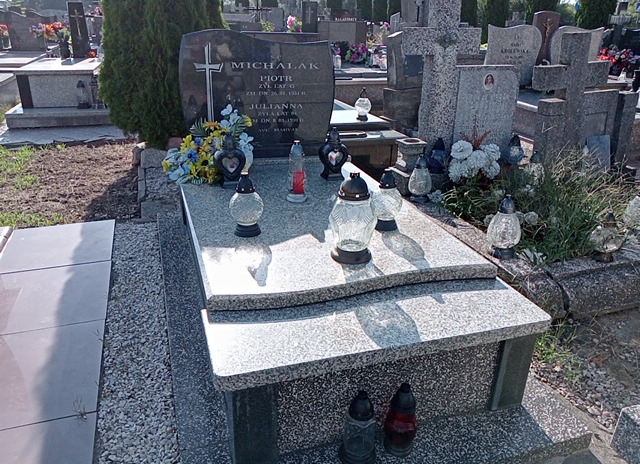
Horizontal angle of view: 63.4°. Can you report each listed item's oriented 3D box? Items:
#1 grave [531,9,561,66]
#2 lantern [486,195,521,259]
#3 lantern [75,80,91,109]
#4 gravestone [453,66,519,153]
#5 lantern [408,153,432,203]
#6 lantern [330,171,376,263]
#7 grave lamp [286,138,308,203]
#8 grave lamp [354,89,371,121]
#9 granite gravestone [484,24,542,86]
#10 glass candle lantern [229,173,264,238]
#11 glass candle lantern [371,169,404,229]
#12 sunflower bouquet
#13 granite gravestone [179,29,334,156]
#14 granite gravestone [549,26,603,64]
[{"bbox_3d":[2.755,-2.268,6.406,0.340,0.850,0.090,-6,24,-17],"label":"grave"},{"bbox_3d":[0.745,-0.025,2.076,0.134,0.257,0.134,-5,22,-17],"label":"lantern"},{"bbox_3d":[-2.423,-1.402,5.273,0.148,0.263,0.148,-5,22,-17],"label":"lantern"},{"bbox_3d":[1.202,-0.868,3.787,0.500,0.620,0.070,-6,24,-17],"label":"gravestone"},{"bbox_3d":[0.540,-0.292,2.748,0.125,0.257,0.125,-5,22,-17],"label":"lantern"},{"bbox_3d":[0.120,-0.055,1.837,0.167,0.316,0.167,2,23,-1],"label":"lantern"},{"bbox_3d":[-0.105,-0.286,2.407,0.088,0.277,0.088,-6,24,-17],"label":"grave lamp"},{"bbox_3d":[0.373,-1.103,4.467,0.138,0.245,0.138,1,21,0],"label":"grave lamp"},{"bbox_3d":[2.117,-1.926,5.650,0.610,0.650,0.120,-3,22,-10],"label":"granite gravestone"},{"bbox_3d":[-0.286,-0.114,2.033,0.136,0.244,0.136,-6,24,-17],"label":"glass candle lantern"},{"bbox_3d":[0.255,-0.123,1.956,0.117,0.228,0.117,1,21,0],"label":"glass candle lantern"},{"bbox_3d":[-0.570,-0.459,2.675,0.467,0.370,0.280,-5,22,-17],"label":"sunflower bouquet"},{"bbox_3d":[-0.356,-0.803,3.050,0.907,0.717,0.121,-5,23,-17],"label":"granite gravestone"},{"bbox_3d":[2.860,-1.962,5.782,0.600,0.650,0.120,-3,22,-10],"label":"granite gravestone"}]

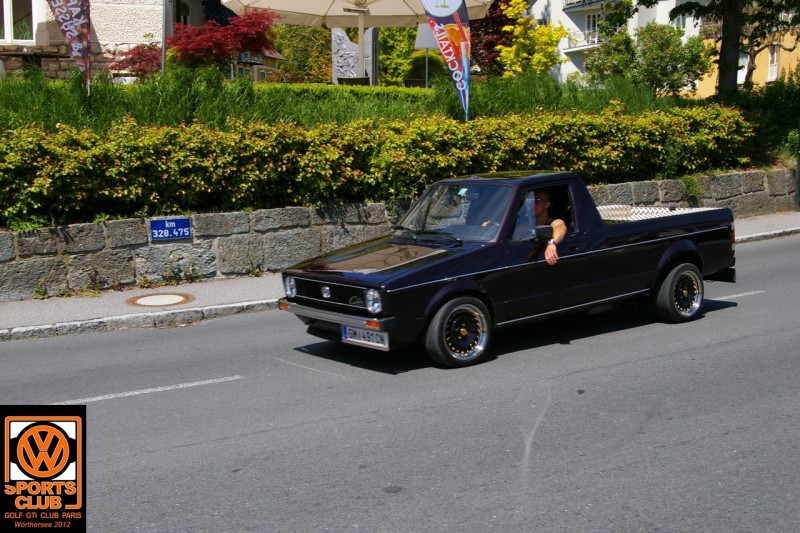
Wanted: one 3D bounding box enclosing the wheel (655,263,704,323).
[{"bbox_3d":[2.564,0.225,8.537,0.540,0.540,0.190,-7,8,-36],"label":"wheel"}]

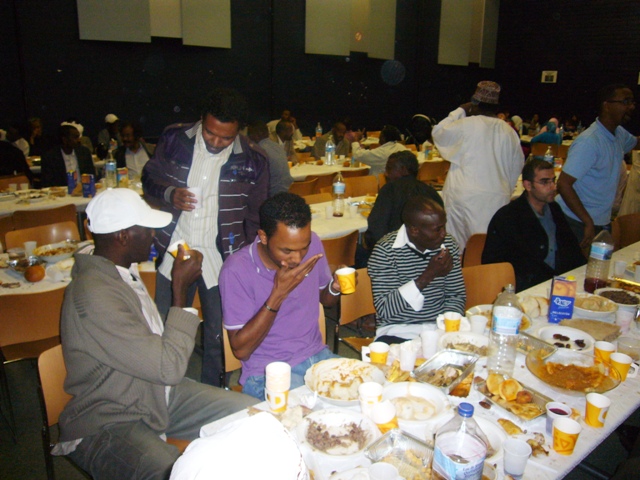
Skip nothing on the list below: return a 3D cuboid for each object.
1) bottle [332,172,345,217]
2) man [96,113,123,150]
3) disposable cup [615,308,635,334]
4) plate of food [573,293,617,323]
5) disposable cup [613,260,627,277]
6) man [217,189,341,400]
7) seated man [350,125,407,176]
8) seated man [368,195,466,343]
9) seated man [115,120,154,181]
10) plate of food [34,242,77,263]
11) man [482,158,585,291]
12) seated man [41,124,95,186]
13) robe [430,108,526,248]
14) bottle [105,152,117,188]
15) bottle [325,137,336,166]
[{"bbox_3d":[0.134,-0.325,3.639,0.088,0.320,0.088,0,18,0],"label":"bottle"},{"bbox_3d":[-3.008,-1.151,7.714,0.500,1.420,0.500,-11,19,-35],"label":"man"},{"bbox_3d":[1.196,0.322,2.012,0.071,0.084,0.071,0,18,0],"label":"disposable cup"},{"bbox_3d":[1.124,0.264,2.127,0.220,0.060,0.220,1,16,0],"label":"plate of food"},{"bbox_3d":[1.523,0.137,2.611,0.068,0.076,0.068,0,18,0],"label":"disposable cup"},{"bbox_3d":[-0.037,0.469,1.837,0.530,1.240,0.780,-10,19,-34],"label":"man"},{"bbox_3d":[0.722,-0.745,6.257,0.620,1.260,0.750,-7,17,-24],"label":"seated man"},{"bbox_3d":[0.527,0.438,2.170,0.500,1.240,0.760,-9,20,-27],"label":"seated man"},{"bbox_3d":[-1.699,-0.473,4.966,0.520,1.260,0.740,-9,20,-27],"label":"seated man"},{"bbox_3d":[-1.423,0.077,2.782,0.245,0.062,0.245,0,18,0],"label":"plate of food"},{"bbox_3d":[1.223,0.244,2.645,0.580,1.280,0.800,-12,20,-38],"label":"man"},{"bbox_3d":[-2.340,-0.469,5.050,0.560,1.290,0.780,-11,19,-35],"label":"seated man"},{"bbox_3d":[1.038,-0.152,3.467,0.620,1.380,0.450,4,16,11],"label":"robe"},{"bbox_3d":[-1.817,-0.609,4.504,0.088,0.318,0.088,0,18,0],"label":"bottle"},{"bbox_3d":[0.115,-0.997,5.760,0.088,0.315,0.088,0,18,0],"label":"bottle"}]

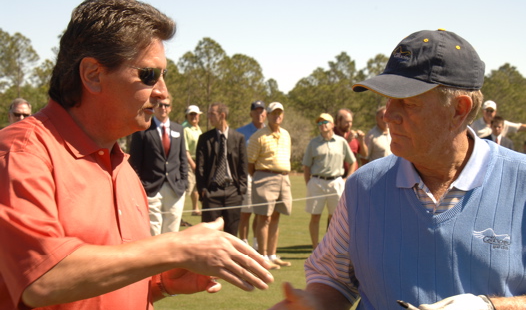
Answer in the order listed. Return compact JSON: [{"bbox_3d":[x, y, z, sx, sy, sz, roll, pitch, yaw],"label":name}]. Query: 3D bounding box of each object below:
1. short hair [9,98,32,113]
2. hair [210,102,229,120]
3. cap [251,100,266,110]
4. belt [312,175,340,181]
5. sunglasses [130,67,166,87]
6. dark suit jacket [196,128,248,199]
[{"bbox_3d":[-1.884,-0.377,8.850,0.175,0.140,0.190,-1,2,-20],"label":"short hair"},{"bbox_3d":[-0.425,-0.435,11.250,0.190,0.165,0.165,-1,2,-25],"label":"hair"},{"bbox_3d":[-0.047,-0.581,13.500,0.180,0.130,0.260,-1,2,-20],"label":"cap"},{"bbox_3d":[0.730,0.253,13.100,0.360,0.050,0.270,0,2,0],"label":"belt"},{"bbox_3d":[-0.245,-0.156,2.170,0.130,0.045,0.145,8,5,24],"label":"sunglasses"},{"bbox_3d":[-0.418,0.088,11.200,0.510,0.740,0.290,0,2,0],"label":"dark suit jacket"}]

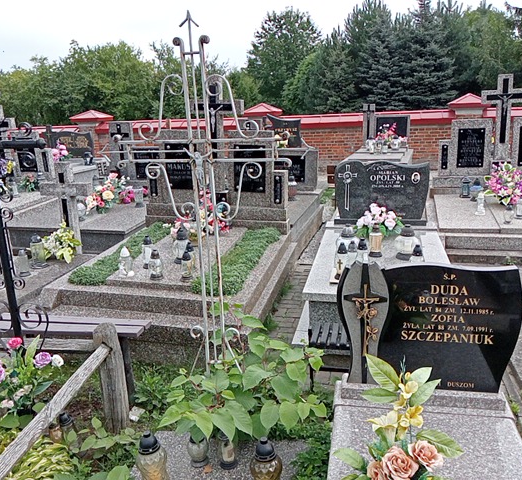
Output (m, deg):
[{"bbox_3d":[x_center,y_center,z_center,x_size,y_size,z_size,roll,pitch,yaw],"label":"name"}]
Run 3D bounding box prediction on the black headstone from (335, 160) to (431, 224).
[{"bbox_3d":[1.198,-0.487,5.149,0.900,0.585,0.130,1,16,12],"label":"black headstone"}]

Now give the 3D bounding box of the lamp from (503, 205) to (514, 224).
[{"bbox_3d":[2.586,-0.266,5.387,0.086,0.194,0.086,2,16,13],"label":"lamp"}]

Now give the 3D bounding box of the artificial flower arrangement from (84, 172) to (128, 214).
[{"bbox_3d":[-1.872,-0.566,6.236,0.529,0.477,0.396,2,16,13],"label":"artificial flower arrangement"}]

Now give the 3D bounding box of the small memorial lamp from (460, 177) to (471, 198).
[{"bbox_3d":[2.849,-0.735,7.195,0.139,0.288,0.139,1,16,12],"label":"small memorial lamp"}]

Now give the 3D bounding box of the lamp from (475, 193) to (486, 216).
[{"bbox_3d":[2.685,-0.441,6.314,0.116,0.254,0.116,1,15,13],"label":"lamp"}]

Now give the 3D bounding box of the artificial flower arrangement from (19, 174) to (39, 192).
[{"bbox_3d":[-3.408,-0.836,7.609,0.265,0.224,0.214,1,16,12],"label":"artificial flower arrangement"}]

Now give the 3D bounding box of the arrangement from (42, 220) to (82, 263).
[{"bbox_3d":[-2.041,0.002,5.301,0.398,0.391,0.318,2,16,13],"label":"arrangement"}]

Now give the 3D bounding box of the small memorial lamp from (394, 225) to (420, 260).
[{"bbox_3d":[1.169,0.013,4.122,0.198,0.261,0.198,1,16,12],"label":"small memorial lamp"}]

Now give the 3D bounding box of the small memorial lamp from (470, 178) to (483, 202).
[{"bbox_3d":[2.910,-0.674,6.971,0.154,0.300,0.154,1,16,12],"label":"small memorial lamp"}]

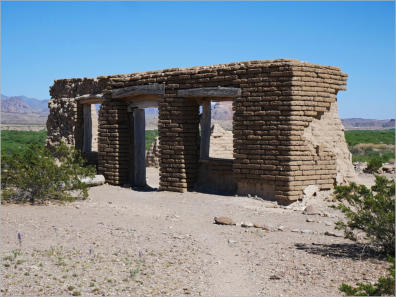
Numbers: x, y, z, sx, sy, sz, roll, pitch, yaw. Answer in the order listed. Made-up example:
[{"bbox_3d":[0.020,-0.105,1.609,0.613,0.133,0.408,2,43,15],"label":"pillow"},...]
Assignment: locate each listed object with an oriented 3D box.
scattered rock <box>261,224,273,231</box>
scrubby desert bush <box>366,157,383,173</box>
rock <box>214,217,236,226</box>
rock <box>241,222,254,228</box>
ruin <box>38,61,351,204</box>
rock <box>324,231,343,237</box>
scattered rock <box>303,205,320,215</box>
[{"bbox_3d":[1.145,1.322,11.474,0.190,0.075,0.150,0,2,0],"label":"scattered rock"},{"bbox_3d":[6.956,0.616,27.043,0.620,0.580,0.600,0,2,0],"label":"scrubby desert bush"},{"bbox_3d":[0.485,1.269,12.099,0.350,0.145,0.250,1,2,18],"label":"rock"},{"bbox_3d":[0.845,1.315,11.710,0.225,0.075,0.170,0,2,0],"label":"rock"},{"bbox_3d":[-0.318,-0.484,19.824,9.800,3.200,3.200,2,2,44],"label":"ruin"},{"bbox_3d":[2.141,1.343,10.842,0.260,0.070,0.170,0,2,12],"label":"rock"},{"bbox_3d":[2.258,1.211,13.651,0.320,0.170,0.250,0,2,0],"label":"scattered rock"}]

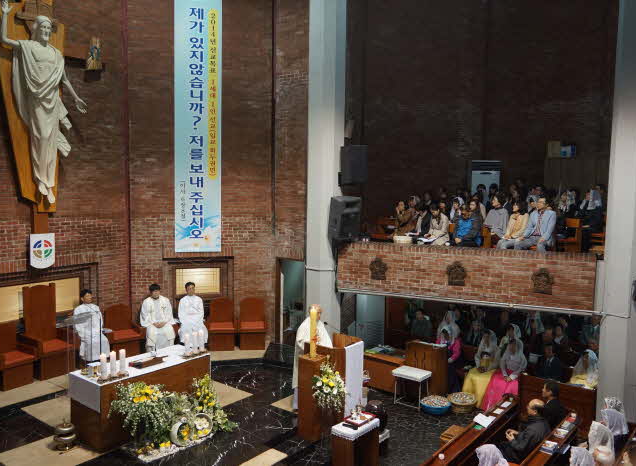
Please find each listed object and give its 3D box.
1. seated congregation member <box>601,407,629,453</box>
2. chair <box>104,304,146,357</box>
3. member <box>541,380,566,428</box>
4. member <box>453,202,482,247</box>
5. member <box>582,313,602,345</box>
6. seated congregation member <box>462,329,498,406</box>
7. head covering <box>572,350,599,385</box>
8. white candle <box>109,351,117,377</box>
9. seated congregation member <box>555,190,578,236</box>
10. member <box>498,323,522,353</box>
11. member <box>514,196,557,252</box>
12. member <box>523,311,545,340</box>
[{"bbox_3d":[3.730,2.907,7.259,0.700,1.260,0.470,5,6,40],"label":"seated congregation member"},{"bbox_3d":[-3.819,1.919,10.788,0.580,0.930,0.580,-3,6,-37],"label":"chair"},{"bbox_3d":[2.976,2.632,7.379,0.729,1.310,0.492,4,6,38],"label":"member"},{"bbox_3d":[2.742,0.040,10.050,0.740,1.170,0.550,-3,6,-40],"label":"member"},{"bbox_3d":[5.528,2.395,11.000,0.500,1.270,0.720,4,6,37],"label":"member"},{"bbox_3d":[2.959,2.448,9.850,0.600,1.230,0.780,5,6,40],"label":"seated congregation member"},{"bbox_3d":[4.708,2.359,9.572,0.420,0.560,0.340,4,6,38],"label":"head covering"},{"bbox_3d":[-2.800,1.791,7.440,0.080,0.320,0.080,-3,6,-37],"label":"white candle"},{"bbox_3d":[4.649,-0.150,10.256,0.700,1.280,0.480,-2,6,-30],"label":"seated congregation member"},{"bbox_3d":[3.831,2.438,10.855,0.500,1.270,0.700,4,6,33],"label":"member"},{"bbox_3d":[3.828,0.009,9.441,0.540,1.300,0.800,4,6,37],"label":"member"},{"bbox_3d":[4.822,2.452,12.315,0.480,1.290,0.700,4,6,37],"label":"member"}]

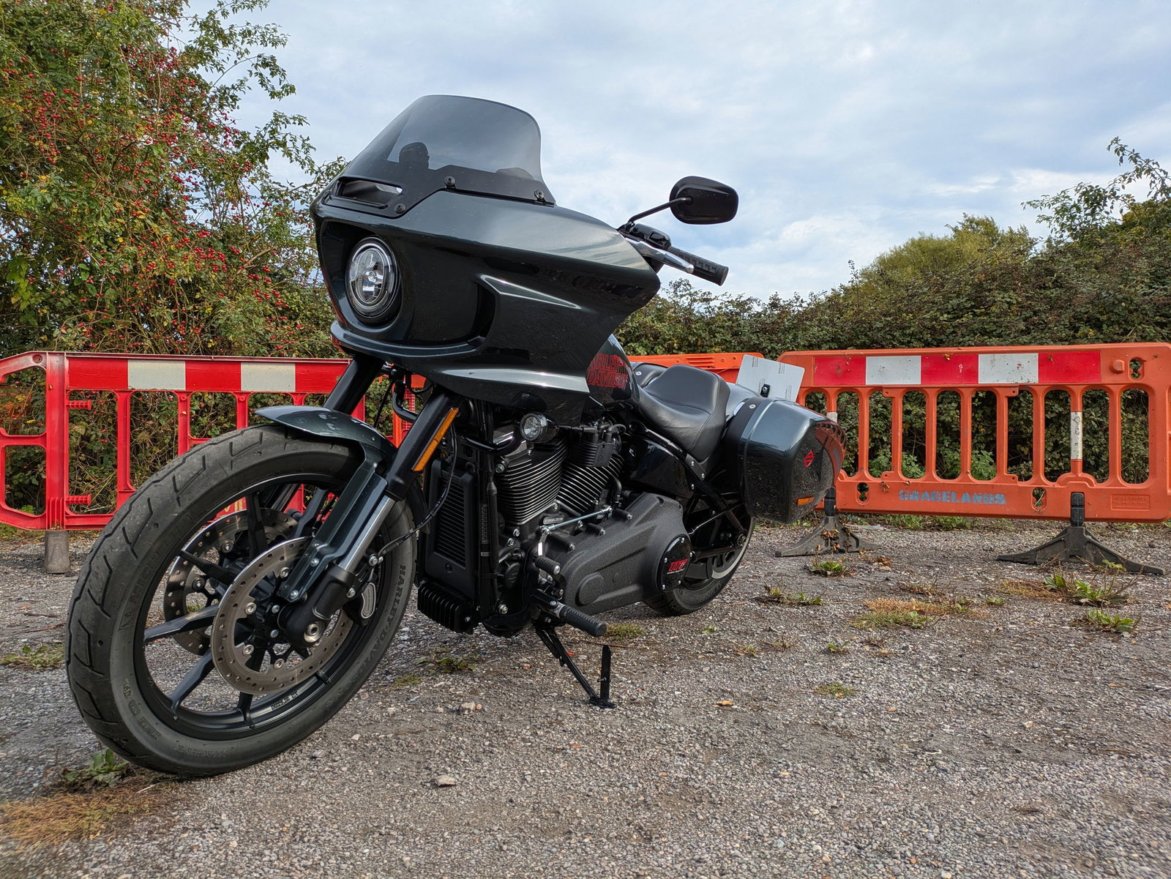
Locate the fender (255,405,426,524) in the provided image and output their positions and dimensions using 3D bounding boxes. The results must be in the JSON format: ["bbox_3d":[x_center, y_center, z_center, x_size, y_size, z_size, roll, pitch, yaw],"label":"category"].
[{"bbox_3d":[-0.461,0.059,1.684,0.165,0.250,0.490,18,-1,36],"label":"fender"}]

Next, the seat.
[{"bbox_3d":[0.211,-0.100,2.501,0.330,0.260,0.430,18,12,36],"label":"seat"}]

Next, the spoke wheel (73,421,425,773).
[{"bbox_3d":[-0.604,0.301,1.599,0.110,0.676,0.676,18,12,36],"label":"spoke wheel"}]

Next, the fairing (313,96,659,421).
[{"bbox_3d":[-0.265,-0.381,1.755,0.740,0.600,0.550,18,12,36],"label":"fairing"}]

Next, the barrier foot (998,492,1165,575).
[{"bbox_3d":[2.234,0.405,3.832,0.650,0.320,0.120,1,2,31],"label":"barrier foot"}]

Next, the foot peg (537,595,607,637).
[{"bbox_3d":[-0.031,0.403,1.956,0.190,0.052,0.052,18,12,36],"label":"foot peg"}]

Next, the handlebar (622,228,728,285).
[{"bbox_3d":[-0.094,-0.464,1.943,0.860,0.130,0.250,18,12,36],"label":"handlebar"}]

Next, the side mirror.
[{"bbox_3d":[0.241,-0.483,1.710,0.140,0.092,0.045,16,11,28],"label":"side mirror"}]

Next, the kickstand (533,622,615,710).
[{"bbox_3d":[-0.026,0.534,2.019,0.220,0.160,0.075,1,2,38],"label":"kickstand"}]

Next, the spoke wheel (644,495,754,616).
[{"bbox_3d":[0.379,0.275,2.880,0.180,0.658,0.658,18,12,36],"label":"spoke wheel"}]

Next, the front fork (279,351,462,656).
[{"bbox_3d":[-0.430,-0.003,1.698,0.310,0.790,0.125,18,-16,36],"label":"front fork"}]

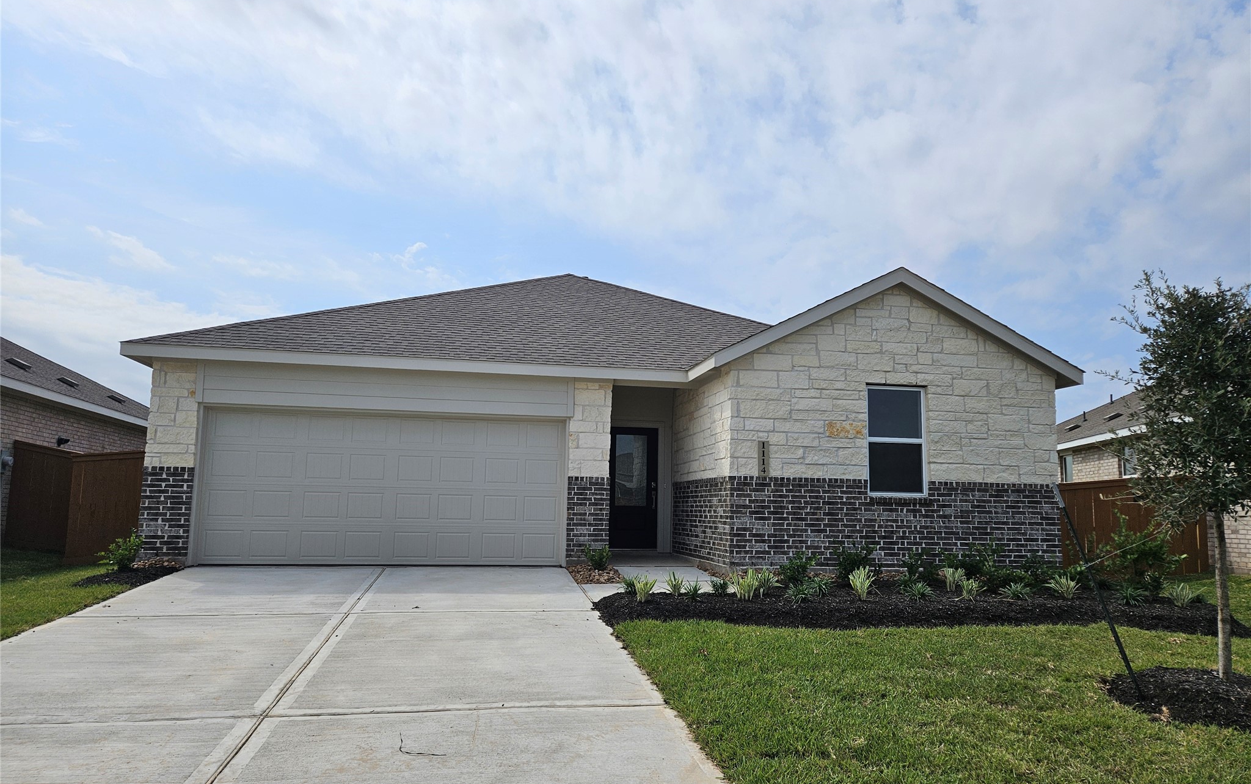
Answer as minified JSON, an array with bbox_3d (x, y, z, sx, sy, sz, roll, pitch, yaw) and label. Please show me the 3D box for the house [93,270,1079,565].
[{"bbox_3d":[-1.332,0.293,18.119,12.930,5.930,15.500,2,-8,-11],"label":"house"}]

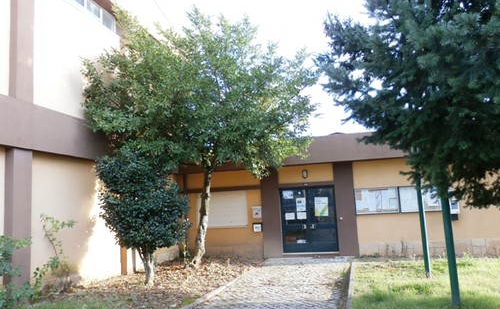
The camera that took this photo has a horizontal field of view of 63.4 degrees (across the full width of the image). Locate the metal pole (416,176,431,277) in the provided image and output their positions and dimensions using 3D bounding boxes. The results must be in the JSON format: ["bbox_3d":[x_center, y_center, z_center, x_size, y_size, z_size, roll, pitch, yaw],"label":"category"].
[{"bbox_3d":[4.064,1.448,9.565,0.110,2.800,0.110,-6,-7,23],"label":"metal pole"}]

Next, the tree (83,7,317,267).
[{"bbox_3d":[-1.379,-0.508,11.046,5.500,7.200,5.200,-4,-7,11],"label":"tree"}]

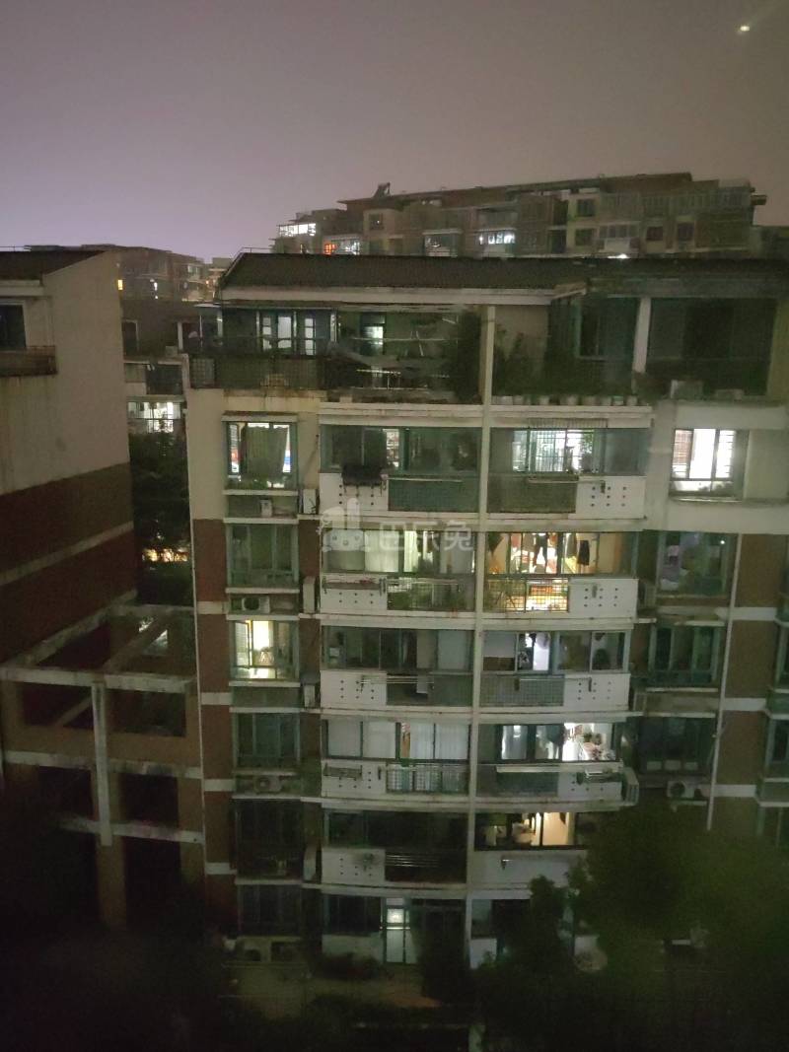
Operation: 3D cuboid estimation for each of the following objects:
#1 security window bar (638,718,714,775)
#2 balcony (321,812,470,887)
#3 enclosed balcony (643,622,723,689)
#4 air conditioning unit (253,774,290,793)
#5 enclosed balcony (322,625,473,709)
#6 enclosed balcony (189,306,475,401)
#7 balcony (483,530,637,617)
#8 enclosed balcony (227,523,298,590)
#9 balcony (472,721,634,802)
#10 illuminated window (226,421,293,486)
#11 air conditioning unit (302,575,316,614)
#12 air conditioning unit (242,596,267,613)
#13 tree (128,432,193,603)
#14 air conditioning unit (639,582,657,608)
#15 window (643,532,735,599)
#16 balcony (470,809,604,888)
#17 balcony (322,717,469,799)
[{"bbox_3d":[8.305,6.410,24.534,2.115,1.802,0.600,1,12,-1],"label":"security window bar"},{"bbox_3d":[0.001,9.598,25.473,4.378,2.551,1.400,1,13,0],"label":"balcony"},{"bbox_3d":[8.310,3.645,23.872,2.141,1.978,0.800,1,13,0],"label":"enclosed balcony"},{"bbox_3d":[-3.770,7.770,24.733,0.880,0.540,0.330,1,12,-1],"label":"air conditioning unit"},{"bbox_3d":[0.100,3.910,24.175,4.346,2.562,1.400,1,13,0],"label":"enclosed balcony"},{"bbox_3d":[-1.639,-4.825,22.987,7.507,2.350,2.400,1,12,-1],"label":"enclosed balcony"},{"bbox_3d":[4.631,1.233,23.552,4.284,2.513,1.400,1,13,0],"label":"balcony"},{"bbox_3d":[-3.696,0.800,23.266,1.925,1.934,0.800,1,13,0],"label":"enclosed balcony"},{"bbox_3d":[4.578,6.710,24.246,4.474,2.580,1.350,1,13,0],"label":"balcony"},{"bbox_3d":[-3.681,-2.040,22.706,1.850,1.762,0.450,1,12,-1],"label":"illuminated window"},{"bbox_3d":[-2.405,1.973,23.524,0.334,0.874,0.780,1,13,0],"label":"air conditioning unit"},{"bbox_3d":[-3.955,2.271,23.486,0.790,0.530,0.320,1,12,-1],"label":"air conditioning unit"},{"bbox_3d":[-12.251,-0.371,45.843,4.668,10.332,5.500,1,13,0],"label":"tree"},{"bbox_3d":[7.392,2.007,23.929,0.290,0.560,0.820,1,12,-1],"label":"air conditioning unit"},{"bbox_3d":[8.363,1.048,23.283,2.225,1.937,0.800,1,13,0],"label":"window"},{"bbox_3d":[4.333,9.393,24.830,4.154,2.650,1.300,1,13,0],"label":"balcony"},{"bbox_3d":[0.059,6.702,24.812,4.377,2.671,1.400,1,13,0],"label":"balcony"}]

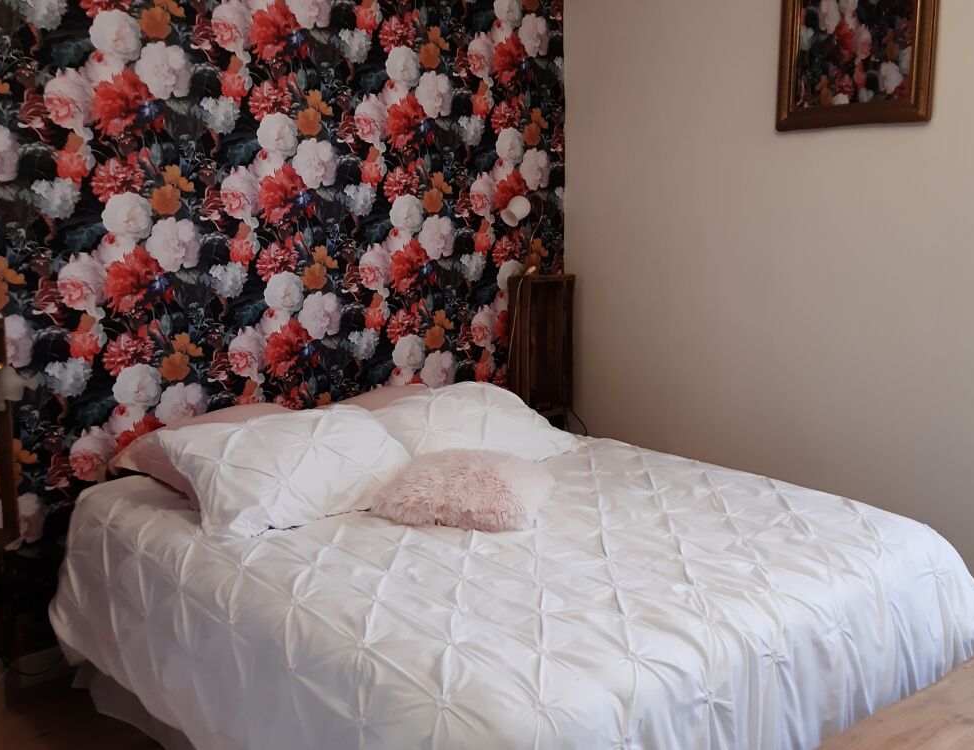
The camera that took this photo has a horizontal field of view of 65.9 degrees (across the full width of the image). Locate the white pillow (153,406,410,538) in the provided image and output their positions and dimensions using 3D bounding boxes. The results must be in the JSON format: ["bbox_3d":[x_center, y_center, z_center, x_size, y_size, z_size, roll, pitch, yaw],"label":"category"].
[{"bbox_3d":[-0.602,0.274,2.294,0.680,0.160,0.470,-7,41,-26],"label":"white pillow"}]

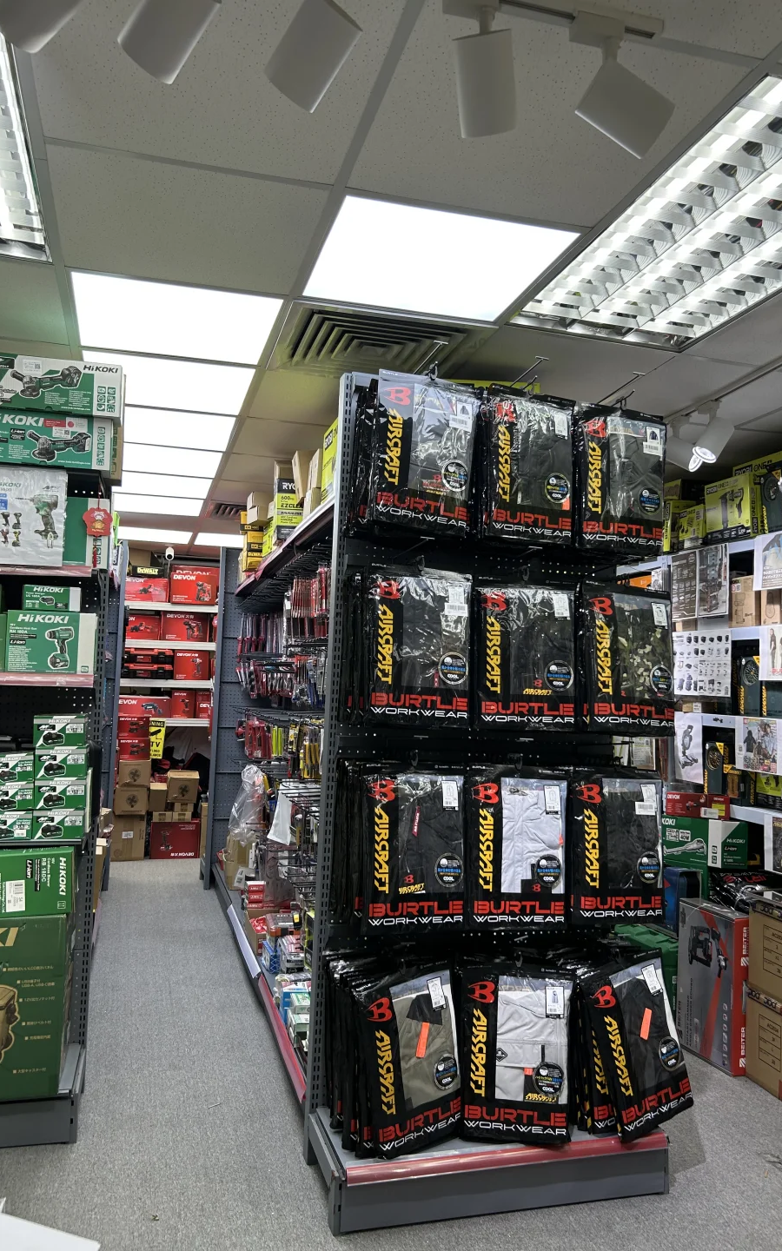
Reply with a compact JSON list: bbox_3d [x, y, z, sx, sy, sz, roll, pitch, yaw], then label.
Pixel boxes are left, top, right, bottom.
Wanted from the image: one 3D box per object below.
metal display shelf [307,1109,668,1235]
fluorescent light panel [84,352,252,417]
[{"bbox_3d":[0.251,1.438,2.595,0.925,0.155,0.380,3,-4,-15],"label":"metal display shelf"},{"bbox_3d":[-0.793,-0.863,3.354,0.600,0.030,0.600,2,-4,-15],"label":"fluorescent light panel"}]

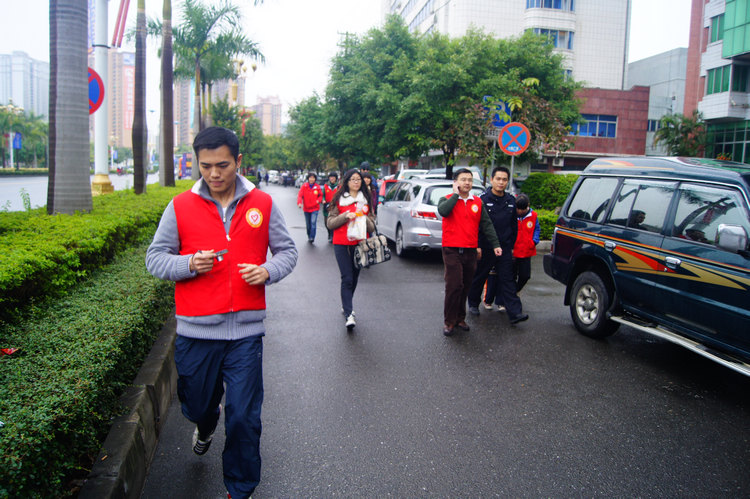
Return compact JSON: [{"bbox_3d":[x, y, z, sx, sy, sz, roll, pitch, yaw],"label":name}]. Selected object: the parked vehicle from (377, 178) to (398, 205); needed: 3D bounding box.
[{"bbox_3d":[0.636,-1.522,18.755,1.700,1.470,4.400,1,7,-9],"label":"parked vehicle"}]

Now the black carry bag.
[{"bbox_3d":[-0.026,0.000,5.850,0.380,0.360,0.190,-14,12,-18],"label":"black carry bag"}]

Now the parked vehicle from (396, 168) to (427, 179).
[{"bbox_3d":[1.218,-2.294,22.691,1.750,1.750,4.400,2,7,-3],"label":"parked vehicle"}]

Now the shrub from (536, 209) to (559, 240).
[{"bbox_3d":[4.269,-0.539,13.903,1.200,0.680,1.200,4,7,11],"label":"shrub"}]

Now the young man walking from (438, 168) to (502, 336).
[{"bbox_3d":[0.970,0.021,5.914,0.580,1.720,0.420,2,7,-5],"label":"young man walking"}]

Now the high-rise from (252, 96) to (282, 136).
[{"bbox_3d":[-101.736,-106.069,524.575,26.000,71.584,24.000,0,8,-17],"label":"high-rise"}]

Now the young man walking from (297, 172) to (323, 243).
[{"bbox_3d":[-1.583,-1.032,13.748,0.600,1.610,0.450,1,7,-9],"label":"young man walking"}]

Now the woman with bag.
[{"bbox_3d":[-0.243,0.001,5.945,0.520,1.660,0.450,1,7,-11],"label":"woman with bag"}]

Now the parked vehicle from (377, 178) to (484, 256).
[{"bbox_3d":[1.216,-0.787,12.919,1.800,1.550,4.800,1,7,-9],"label":"parked vehicle"}]

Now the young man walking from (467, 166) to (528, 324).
[{"bbox_3d":[1.489,-0.062,6.595,0.550,1.750,0.550,2,7,-3],"label":"young man walking"}]

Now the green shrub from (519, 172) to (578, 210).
[{"bbox_3d":[4.917,-1.268,15.609,2.000,1.698,1.600,4,7,11],"label":"green shrub"}]

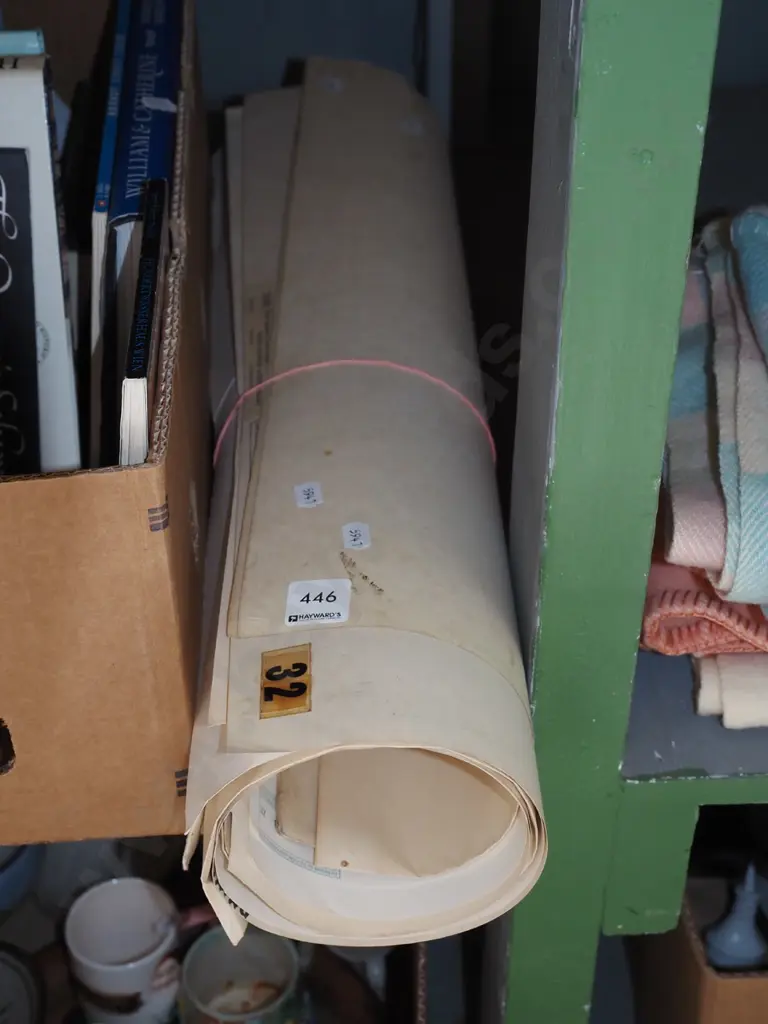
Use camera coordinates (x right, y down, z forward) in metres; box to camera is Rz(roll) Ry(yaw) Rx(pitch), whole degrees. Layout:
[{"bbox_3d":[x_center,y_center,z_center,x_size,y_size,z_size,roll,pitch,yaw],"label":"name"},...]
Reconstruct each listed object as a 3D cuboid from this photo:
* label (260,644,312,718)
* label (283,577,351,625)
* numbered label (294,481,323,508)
[{"bbox_3d":[-0.037,0.064,0.623,0.020,0.002,0.036,-11,38,8],"label":"label"},{"bbox_3d":[-0.026,0.035,0.652,0.025,0.002,0.025,-4,39,6],"label":"label"},{"bbox_3d":[-0.032,-0.007,0.706,0.012,0.001,0.018,-10,39,1],"label":"numbered label"}]

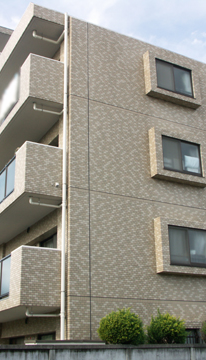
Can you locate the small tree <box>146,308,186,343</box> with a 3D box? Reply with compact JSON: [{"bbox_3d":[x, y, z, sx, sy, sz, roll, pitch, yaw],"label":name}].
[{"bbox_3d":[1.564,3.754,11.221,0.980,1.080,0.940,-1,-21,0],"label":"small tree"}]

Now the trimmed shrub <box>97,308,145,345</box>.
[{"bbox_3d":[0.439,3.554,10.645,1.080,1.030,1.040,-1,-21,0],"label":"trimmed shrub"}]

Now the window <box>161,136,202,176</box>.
[{"bbox_3d":[2.456,-0.722,14.091,1.480,1.120,0.120,10,-24,-27],"label":"window"}]

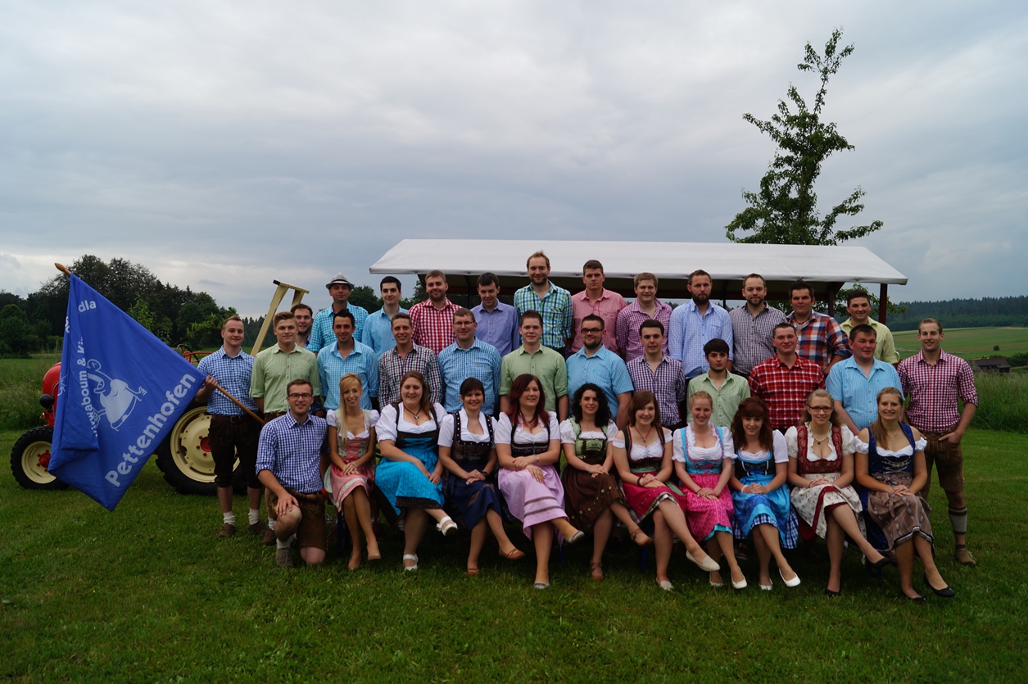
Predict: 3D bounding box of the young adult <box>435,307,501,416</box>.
[{"bbox_3d":[-0.356,0.658,6.080,0.510,1.844,0.330,1,0,0],"label":"young adult"}]

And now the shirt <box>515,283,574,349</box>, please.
[{"bbox_3d":[0.247,-0.222,6.554,0.530,0.600,0.300,1,1,7],"label":"shirt"}]

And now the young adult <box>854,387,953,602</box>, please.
[{"bbox_3d":[2.530,0.962,5.040,0.540,1.310,0.780,1,1,6],"label":"young adult"}]

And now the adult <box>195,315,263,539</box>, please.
[{"bbox_3d":[-2.340,0.690,6.330,0.550,1.820,0.370,0,1,-13],"label":"adult"}]

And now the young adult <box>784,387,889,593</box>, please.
[{"bbox_3d":[2.120,0.970,5.100,0.540,1.300,0.780,1,1,7],"label":"young adult"}]

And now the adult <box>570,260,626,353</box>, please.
[{"bbox_3d":[0.675,0.220,6.350,0.510,1.800,0.330,1,1,5],"label":"adult"}]

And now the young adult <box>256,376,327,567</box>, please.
[{"bbox_3d":[-1.625,0.917,5.620,0.520,1.273,0.750,1,0,-6],"label":"young adult"}]

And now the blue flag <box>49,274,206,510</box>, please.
[{"bbox_3d":[-3.030,0.392,6.050,1.140,1.830,0.280,1,1,-11],"label":"blue flag"}]

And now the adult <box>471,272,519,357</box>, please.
[{"bbox_3d":[-0.167,0.282,6.530,0.500,1.739,0.320,1,0,2],"label":"adult"}]

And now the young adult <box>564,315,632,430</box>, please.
[{"bbox_3d":[0.667,0.687,6.142,0.550,1.830,0.360,1,1,17],"label":"young adult"}]

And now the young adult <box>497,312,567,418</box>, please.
[{"bbox_3d":[0.140,0.673,6.212,0.560,1.860,0.340,1,1,3],"label":"young adult"}]

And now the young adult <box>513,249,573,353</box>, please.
[{"bbox_3d":[0.230,0.180,6.350,0.520,1.860,0.340,1,1,1],"label":"young adult"}]

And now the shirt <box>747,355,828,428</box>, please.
[{"bbox_3d":[2.036,0.388,5.750,0.580,0.630,0.300,1,1,12],"label":"shirt"}]

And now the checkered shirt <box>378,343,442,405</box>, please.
[{"bbox_3d":[-0.854,0.307,6.304,0.540,0.600,0.300,1,1,6],"label":"checkered shirt"}]

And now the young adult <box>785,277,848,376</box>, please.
[{"bbox_3d":[2.494,0.345,6.361,0.560,1.730,0.360,1,1,18],"label":"young adult"}]

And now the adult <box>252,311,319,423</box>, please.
[{"bbox_3d":[-1.840,0.670,6.200,0.540,1.820,0.340,0,1,-16],"label":"adult"}]

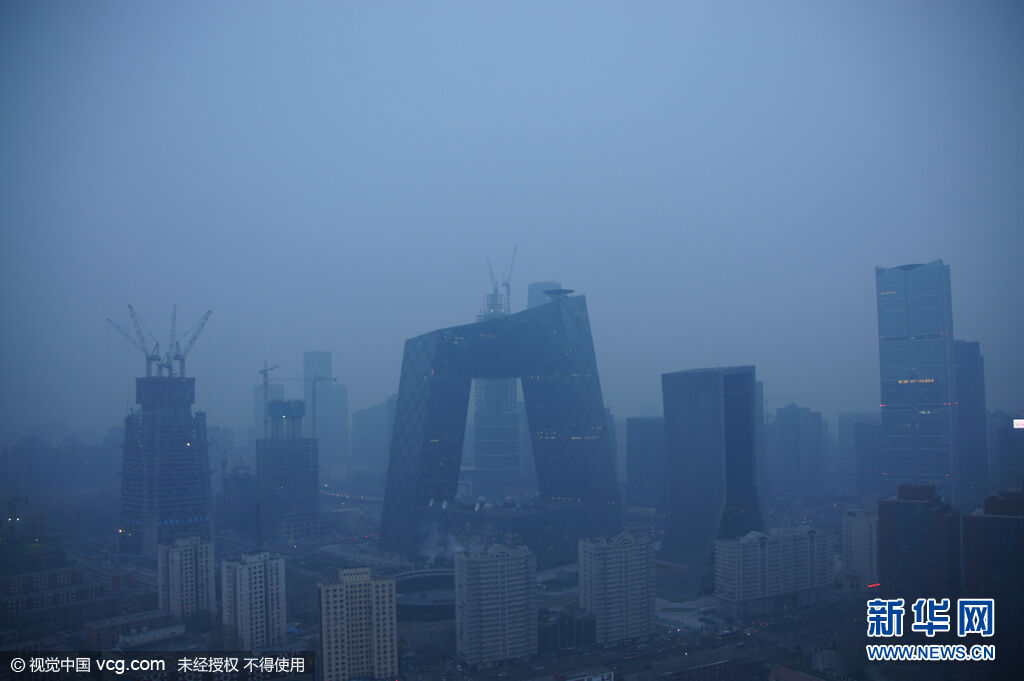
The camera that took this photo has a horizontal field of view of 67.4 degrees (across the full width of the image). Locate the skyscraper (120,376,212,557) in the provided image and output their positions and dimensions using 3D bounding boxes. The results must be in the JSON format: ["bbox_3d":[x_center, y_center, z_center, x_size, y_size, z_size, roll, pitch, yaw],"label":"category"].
[{"bbox_3d":[-337.080,120.170,751.620,72.000,167.000,72.000,-5,-6,42],"label":"skyscraper"}]

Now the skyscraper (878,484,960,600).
[{"bbox_3d":[235.320,125.070,443.150,34.000,82.000,28.000,-2,-3,12],"label":"skyscraper"}]

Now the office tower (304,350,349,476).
[{"bbox_3d":[-375.730,143.770,1549.830,54.000,248.000,74.000,-5,-6,42],"label":"office tower"}]

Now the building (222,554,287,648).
[{"bbox_3d":[-149.220,150.590,449.400,26.000,51.000,25.000,3,-6,-44],"label":"building"}]

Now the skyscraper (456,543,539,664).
[{"bbox_3d":[-9.150,143.490,424.530,40.000,57.000,19.000,0,-4,-25],"label":"skyscraper"}]

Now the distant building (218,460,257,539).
[{"bbox_3d":[-306.450,175.070,859.850,38.000,77.000,36.000,0,-4,-25],"label":"distant building"}]

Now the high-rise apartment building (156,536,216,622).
[{"bbox_3d":[-216.360,158.340,510.090,36.000,49.000,27.000,0,-4,-25],"label":"high-rise apartment building"}]

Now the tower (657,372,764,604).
[{"bbox_3d":[142.090,97.020,562.090,64.000,157.000,57.000,0,-4,-25],"label":"tower"}]

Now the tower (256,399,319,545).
[{"bbox_3d":[-235.800,133.880,806.020,56.000,145.000,46.000,0,-4,-25],"label":"tower"}]

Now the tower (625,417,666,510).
[{"bbox_3d":[166.860,152.710,959.560,44.000,115.000,32.000,-5,-6,42],"label":"tower"}]

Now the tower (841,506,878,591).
[{"bbox_3d":[246.490,147.470,541.310,19.000,56.000,17.000,1,-5,-26],"label":"tower"}]

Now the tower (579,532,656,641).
[{"bbox_3d":[60.980,144.220,450.650,39.500,55.500,19.500,1,-5,-26],"label":"tower"}]

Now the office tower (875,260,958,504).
[{"bbox_3d":[410.790,55.680,777.410,60.000,265.000,48.000,-3,-4,26],"label":"office tower"}]

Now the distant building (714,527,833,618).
[{"bbox_3d":[175.110,151.300,514.690,86.000,47.000,20.000,1,-5,-26],"label":"distant building"}]

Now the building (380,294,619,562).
[{"bbox_3d":[-13.000,77.670,721.270,157.000,234.000,157.000,-5,-6,42],"label":"building"}]

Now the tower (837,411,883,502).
[{"bbox_3d":[460.470,152.110,1019.520,36.000,114.000,52.000,-5,-6,42],"label":"tower"}]

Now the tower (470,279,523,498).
[{"bbox_3d":[-20.740,74.920,1097.540,48.000,296.000,48.000,0,-4,-25],"label":"tower"}]

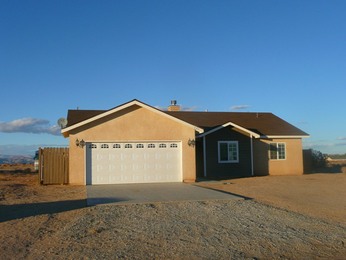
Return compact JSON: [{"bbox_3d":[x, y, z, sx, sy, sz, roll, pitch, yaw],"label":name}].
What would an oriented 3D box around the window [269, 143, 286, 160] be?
[{"bbox_3d":[6.938,1.423,25.041,1.200,1.155,0.100,0,-5,-13],"label":"window"}]

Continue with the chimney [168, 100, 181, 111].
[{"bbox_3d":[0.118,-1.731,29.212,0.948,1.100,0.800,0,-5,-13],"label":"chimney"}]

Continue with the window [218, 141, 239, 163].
[{"bbox_3d":[3.444,1.377,23.368,1.340,1.330,0.100,0,-5,-13],"label":"window"}]

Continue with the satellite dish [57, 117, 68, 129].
[{"bbox_3d":[-5.513,-0.336,19.055,0.526,0.590,0.350,0,-5,-13],"label":"satellite dish"}]

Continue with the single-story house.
[{"bbox_3d":[0.756,0.875,26.529,15.670,4.950,13.560,0,-5,-13],"label":"single-story house"}]

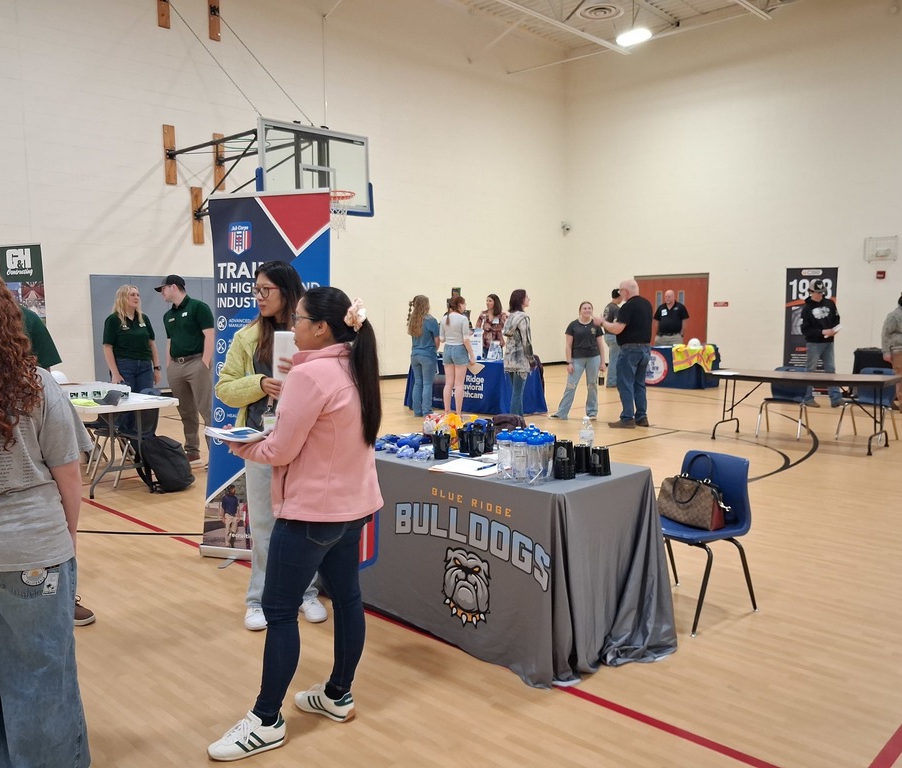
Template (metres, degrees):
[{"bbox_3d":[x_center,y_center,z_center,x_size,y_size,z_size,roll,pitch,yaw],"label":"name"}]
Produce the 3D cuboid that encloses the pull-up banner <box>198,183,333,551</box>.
[{"bbox_3d":[-1.044,-0.013,4.695,0.840,2.120,0.220,1,5,17],"label":"pull-up banner"}]

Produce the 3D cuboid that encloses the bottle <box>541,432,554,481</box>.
[{"bbox_3d":[0.414,0.302,3.460,0.074,0.213,0.074,0,5,0],"label":"bottle"}]

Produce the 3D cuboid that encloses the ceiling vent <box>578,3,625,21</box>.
[{"bbox_3d":[3.084,-7.684,16.475,0.920,0.120,0.920,0,5,0],"label":"ceiling vent"}]

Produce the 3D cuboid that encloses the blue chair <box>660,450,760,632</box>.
[{"bbox_3d":[1.148,0.717,3.848,0.530,0.740,0.480,-4,7,-36],"label":"blue chair"}]

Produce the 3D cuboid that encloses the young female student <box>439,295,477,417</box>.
[{"bbox_3d":[0.048,-0.373,10.817,0.470,1.641,0.330,2,6,20],"label":"young female student"}]

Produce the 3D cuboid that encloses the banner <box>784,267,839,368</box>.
[{"bbox_3d":[5.830,-0.839,12.941,0.870,2.078,0.180,2,6,20],"label":"banner"}]

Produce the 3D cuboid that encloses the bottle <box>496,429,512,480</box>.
[{"bbox_3d":[0.222,0.293,3.347,0.072,0.203,0.072,0,5,0],"label":"bottle"}]

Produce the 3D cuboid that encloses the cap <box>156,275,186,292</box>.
[{"bbox_3d":[-2.651,-0.947,7.550,0.275,0.155,0.180,-9,7,-17],"label":"cap"}]

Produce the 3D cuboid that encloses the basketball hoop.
[{"bbox_3d":[-1.572,-2.317,10.870,0.530,0.520,0.470,5,7,44],"label":"basketball hoop"}]

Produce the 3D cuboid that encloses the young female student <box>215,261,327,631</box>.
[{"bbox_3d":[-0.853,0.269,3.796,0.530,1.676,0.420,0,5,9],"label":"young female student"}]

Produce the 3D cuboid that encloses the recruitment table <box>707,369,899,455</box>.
[{"bbox_3d":[3.806,0.281,8.750,1.830,0.740,0.760,4,7,43],"label":"recruitment table"}]

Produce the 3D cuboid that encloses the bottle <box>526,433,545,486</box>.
[{"bbox_3d":[0.358,0.312,3.360,0.074,0.213,0.074,0,5,0],"label":"bottle"}]

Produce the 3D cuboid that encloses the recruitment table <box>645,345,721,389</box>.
[{"bbox_3d":[4.098,-0.335,15.511,1.860,0.745,0.780,4,7,38],"label":"recruitment table"}]

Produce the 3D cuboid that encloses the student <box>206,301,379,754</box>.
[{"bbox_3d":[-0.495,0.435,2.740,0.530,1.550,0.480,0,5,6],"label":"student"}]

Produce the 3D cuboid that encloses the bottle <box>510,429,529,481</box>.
[{"bbox_3d":[0.296,0.306,3.422,0.074,0.213,0.074,0,5,0],"label":"bottle"}]

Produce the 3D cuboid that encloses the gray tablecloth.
[{"bbox_3d":[0.008,0.715,3.948,1.880,0.745,0.790,5,7,44],"label":"gray tablecloth"}]

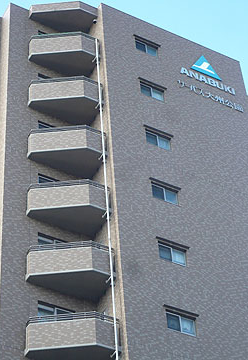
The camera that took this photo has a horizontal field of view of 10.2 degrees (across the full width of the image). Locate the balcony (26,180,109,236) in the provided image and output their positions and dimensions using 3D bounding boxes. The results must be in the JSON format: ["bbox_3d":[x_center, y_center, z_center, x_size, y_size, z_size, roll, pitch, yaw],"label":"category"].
[{"bbox_3d":[-1.589,0.631,40.197,2.175,1.264,1.058,21,-59,-17],"label":"balcony"}]

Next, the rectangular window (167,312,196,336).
[{"bbox_3d":[1.487,3.824,36.615,0.872,0.737,0.148,21,-59,-17],"label":"rectangular window"}]

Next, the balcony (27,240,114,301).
[{"bbox_3d":[-1.436,2.265,36.957,2.084,1.256,1.052,21,-59,-17],"label":"balcony"}]

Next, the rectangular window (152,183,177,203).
[{"bbox_3d":[1.201,0.448,41.445,0.872,0.737,0.148,21,-59,-17],"label":"rectangular window"}]

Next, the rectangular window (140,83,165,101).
[{"bbox_3d":[0.914,-2.929,46.275,0.872,0.737,0.148,21,-59,-17],"label":"rectangular window"}]

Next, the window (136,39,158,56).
[{"bbox_3d":[0.771,-4.617,48.690,0.872,0.737,0.148,21,-59,-17],"label":"window"}]

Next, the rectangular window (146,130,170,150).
[{"bbox_3d":[1.057,-1.240,43.860,0.872,0.737,0.148,21,-59,-17],"label":"rectangular window"}]

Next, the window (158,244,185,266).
[{"bbox_3d":[1.344,2.136,39.030,0.872,0.737,0.148,21,-59,-17],"label":"window"}]

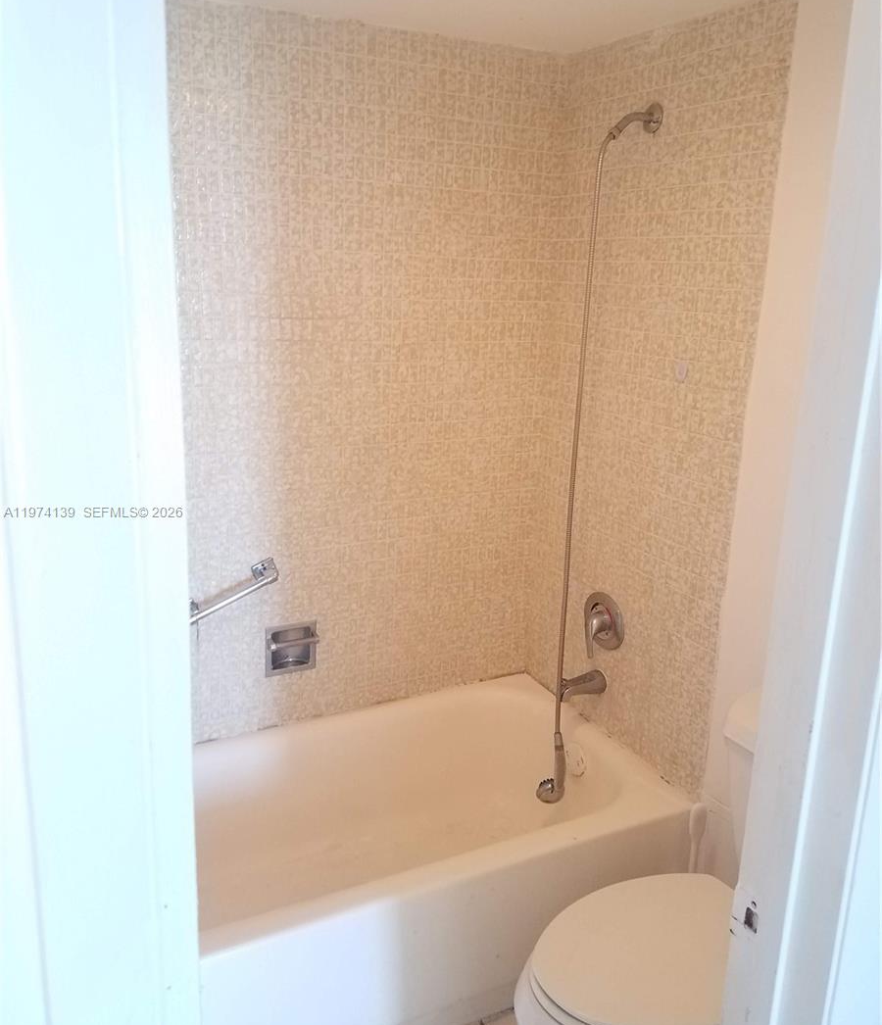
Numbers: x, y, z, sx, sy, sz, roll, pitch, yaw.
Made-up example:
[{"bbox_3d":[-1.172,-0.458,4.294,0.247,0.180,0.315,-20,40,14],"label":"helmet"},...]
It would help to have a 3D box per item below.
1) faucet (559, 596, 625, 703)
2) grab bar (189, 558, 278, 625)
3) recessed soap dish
[{"bbox_3d":[0.386,0.372,2.417,0.137,0.297,0.166,-6,17,-26],"label":"faucet"},{"bbox_3d":[-0.541,0.211,2.269,0.288,0.046,0.078,-28,26,-18],"label":"grab bar"},{"bbox_3d":[-0.411,0.375,2.430,0.140,0.139,0.080,-6,17,-26],"label":"recessed soap dish"}]

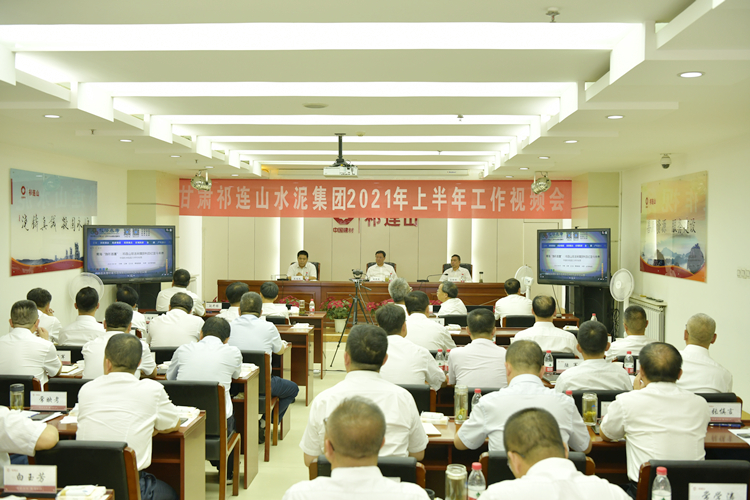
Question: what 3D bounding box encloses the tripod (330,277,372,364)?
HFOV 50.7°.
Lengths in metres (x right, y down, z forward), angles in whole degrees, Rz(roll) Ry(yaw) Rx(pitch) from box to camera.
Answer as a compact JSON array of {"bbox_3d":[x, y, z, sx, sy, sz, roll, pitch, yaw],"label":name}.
[{"bbox_3d":[-0.240,0.949,10.250,0.620,1.160,0.580,0,1,2],"label":"tripod"}]

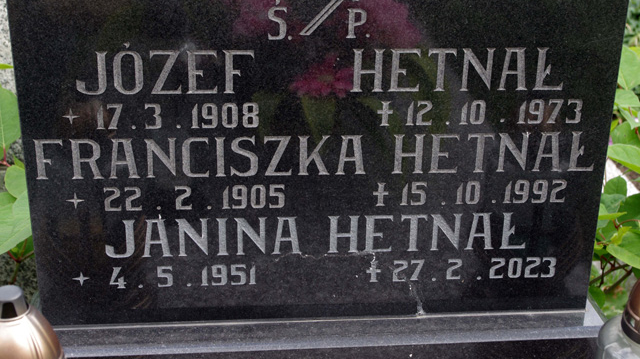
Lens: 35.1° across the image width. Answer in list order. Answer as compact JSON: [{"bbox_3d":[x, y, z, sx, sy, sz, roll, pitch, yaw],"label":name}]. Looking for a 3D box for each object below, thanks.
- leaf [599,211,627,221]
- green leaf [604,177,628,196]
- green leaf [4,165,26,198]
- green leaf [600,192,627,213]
[{"bbox_3d":[0.342,0.044,1.190,0.037,0.012,0.024,1,23,0],"label":"leaf"},{"bbox_3d":[0.357,0.011,1.220,0.031,0.034,0.012,1,-7,0],"label":"green leaf"},{"bbox_3d":[-0.339,0.003,1.140,0.035,0.041,0.012,1,-12,0],"label":"green leaf"},{"bbox_3d":[0.347,0.029,1.200,0.036,0.029,0.012,1,-12,0],"label":"green leaf"}]

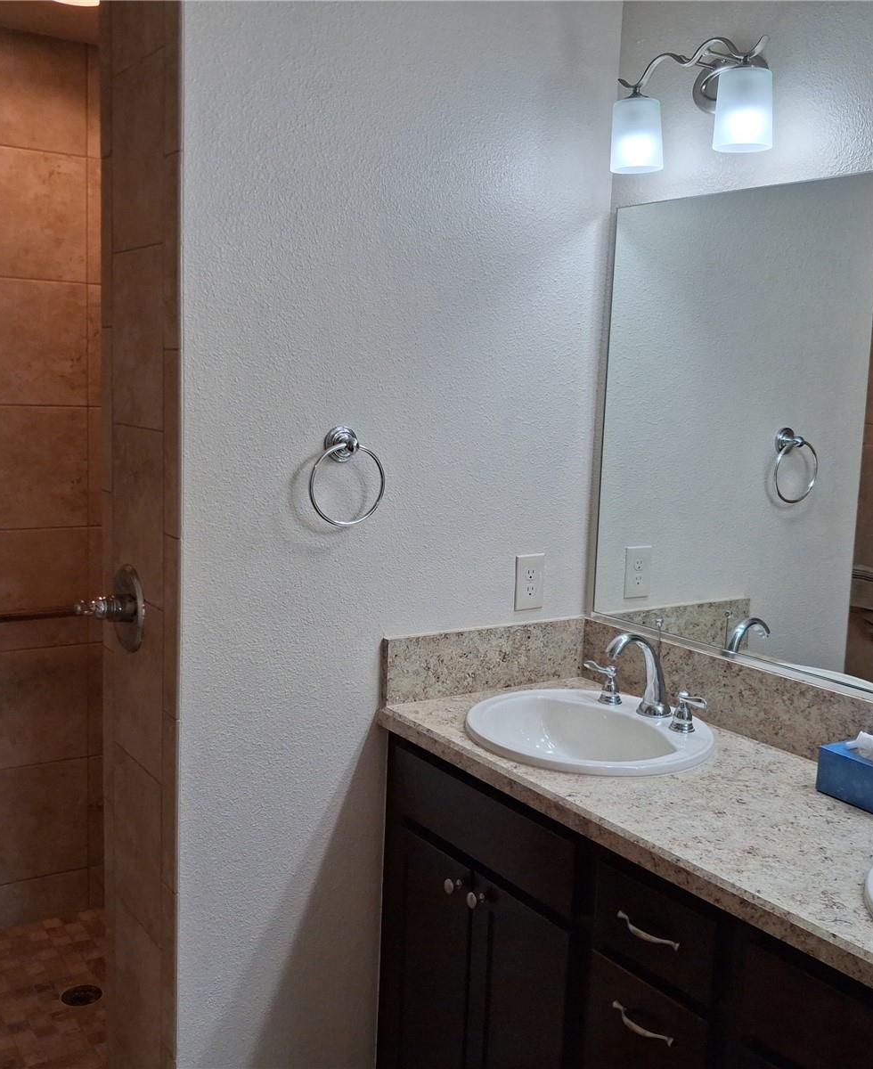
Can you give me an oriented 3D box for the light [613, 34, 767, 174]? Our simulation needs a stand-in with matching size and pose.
[{"bbox_3d":[0.499,-0.807,2.119,0.165,0.205,0.375,-3,9,-35],"label":"light"}]

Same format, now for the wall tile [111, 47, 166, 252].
[{"bbox_3d":[-0.546,-0.696,2.052,0.010,0.328,0.273,-3,9,-35],"label":"wall tile"}]

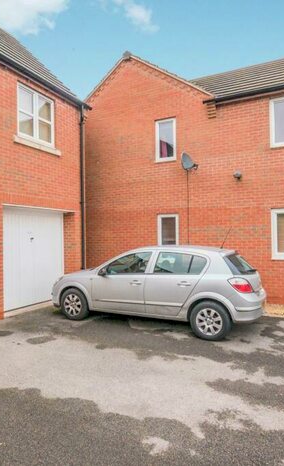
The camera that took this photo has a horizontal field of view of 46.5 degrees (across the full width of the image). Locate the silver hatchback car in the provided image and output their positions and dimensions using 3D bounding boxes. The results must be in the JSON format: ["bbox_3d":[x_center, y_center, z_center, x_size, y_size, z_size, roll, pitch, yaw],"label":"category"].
[{"bbox_3d":[0.229,0.902,6.215,4.250,1.450,1.780,-1,-1,31],"label":"silver hatchback car"}]

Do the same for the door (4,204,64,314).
[{"bbox_3d":[-2.478,0.567,7.504,0.080,2.140,2.180,-1,-1,27],"label":"door"}]

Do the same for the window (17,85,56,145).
[{"bbox_3d":[-2.348,-2.562,7.369,0.080,1.140,1.130,-1,-1,27],"label":"window"}]

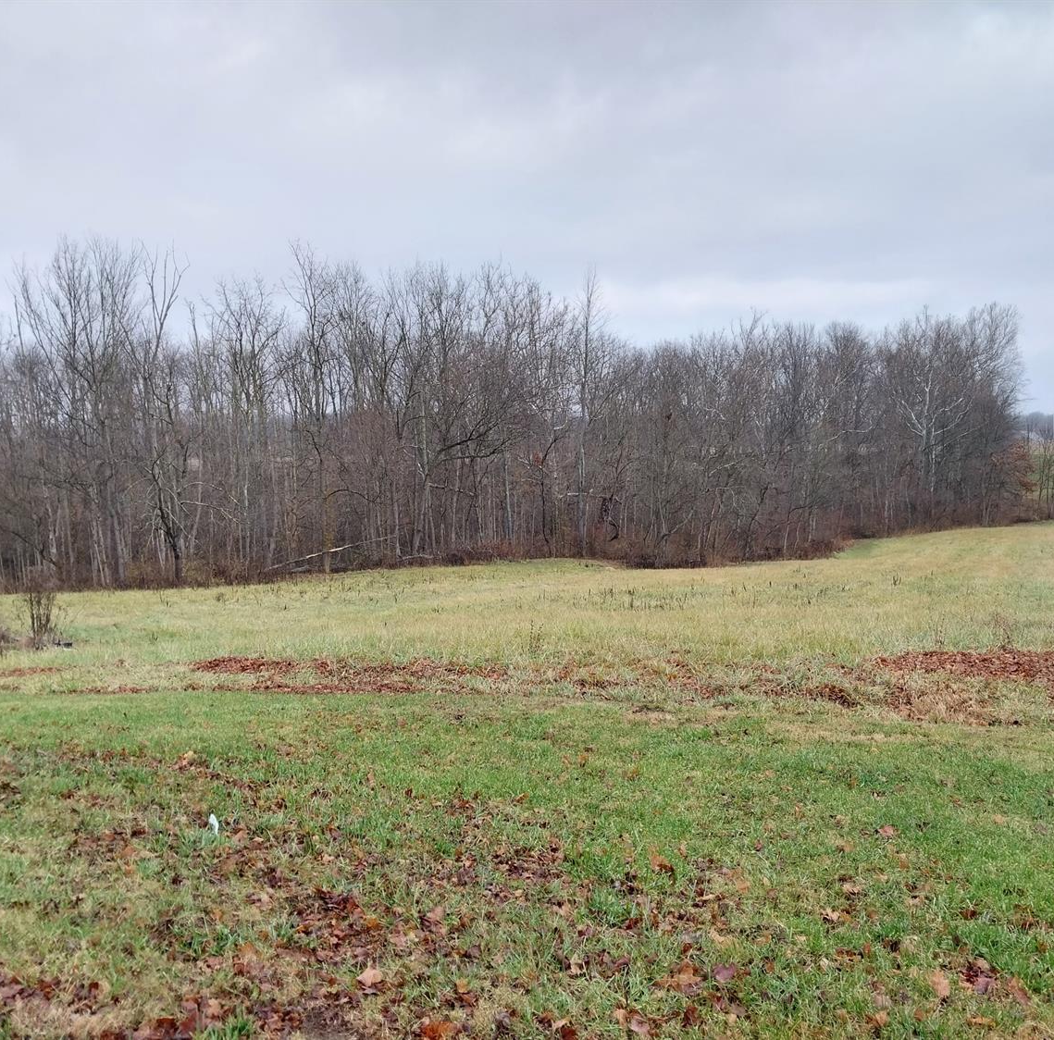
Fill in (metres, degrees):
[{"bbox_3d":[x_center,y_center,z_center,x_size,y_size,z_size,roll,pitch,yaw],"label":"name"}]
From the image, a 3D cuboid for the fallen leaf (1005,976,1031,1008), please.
[{"bbox_3d":[1.428,1.374,3.030,0.060,0.030,0.105,0,4,0],"label":"fallen leaf"}]

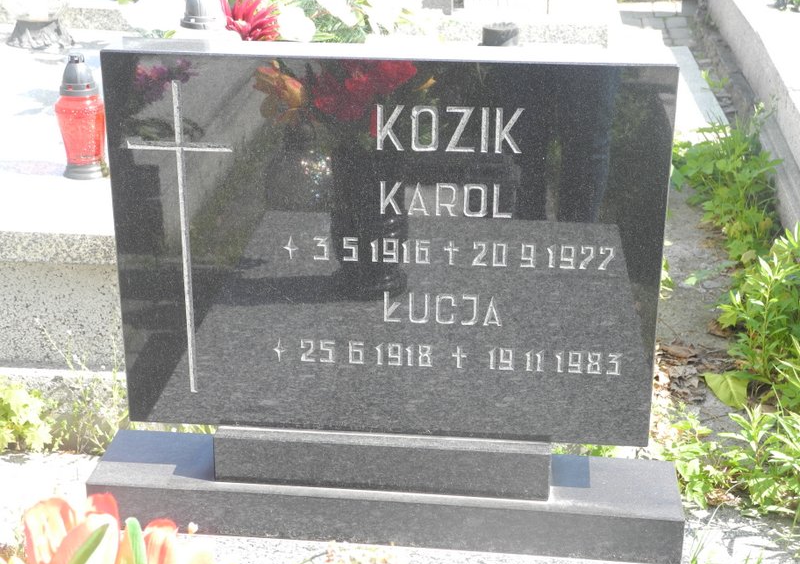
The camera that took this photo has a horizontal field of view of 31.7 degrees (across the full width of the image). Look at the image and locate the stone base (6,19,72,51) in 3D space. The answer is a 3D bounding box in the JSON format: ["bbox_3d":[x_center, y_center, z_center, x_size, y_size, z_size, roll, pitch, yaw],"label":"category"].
[{"bbox_3d":[-0.925,-0.644,3.603,0.169,0.067,0.169,2,22,5],"label":"stone base"}]

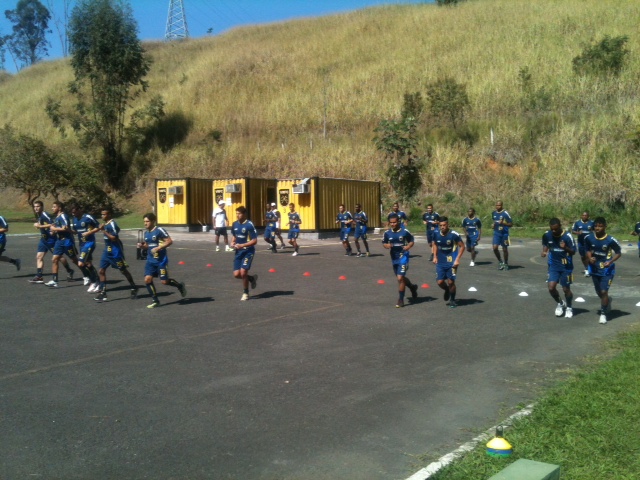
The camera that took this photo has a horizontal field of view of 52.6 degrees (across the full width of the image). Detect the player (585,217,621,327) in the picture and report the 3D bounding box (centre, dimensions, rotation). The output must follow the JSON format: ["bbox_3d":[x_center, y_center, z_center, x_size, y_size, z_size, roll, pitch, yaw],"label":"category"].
[{"bbox_3d":[4.695,0.507,10.756,0.620,1.767,0.680,3,5,38],"label":"player"}]

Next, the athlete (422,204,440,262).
[{"bbox_3d":[3.515,-0.230,20.494,0.580,1.786,0.600,2,4,22],"label":"athlete"}]

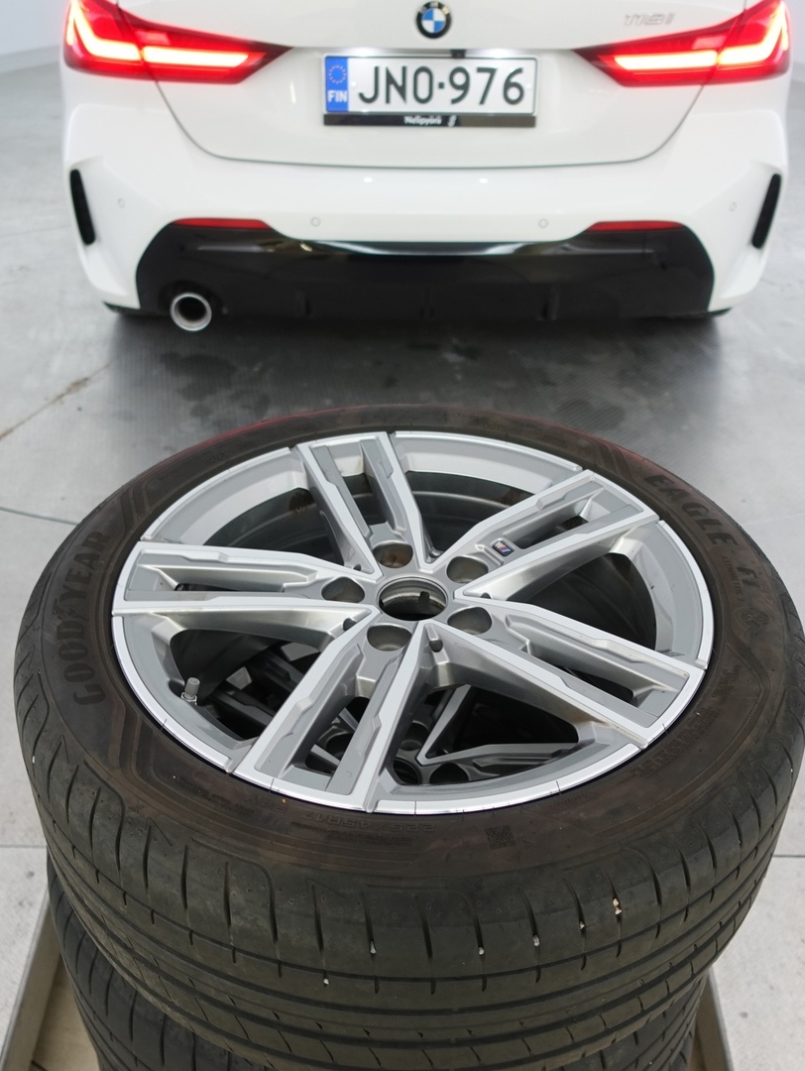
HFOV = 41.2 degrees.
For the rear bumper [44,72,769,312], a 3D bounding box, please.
[{"bbox_3d":[0.054,-0.815,2.524,1.760,0.510,0.450,0,36,-1],"label":"rear bumper"}]

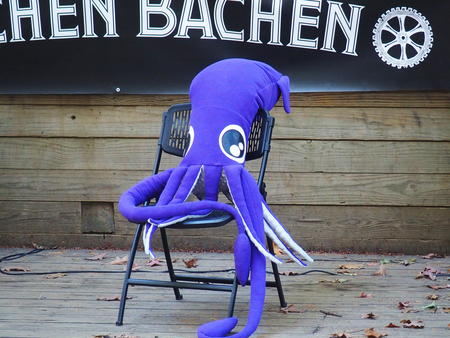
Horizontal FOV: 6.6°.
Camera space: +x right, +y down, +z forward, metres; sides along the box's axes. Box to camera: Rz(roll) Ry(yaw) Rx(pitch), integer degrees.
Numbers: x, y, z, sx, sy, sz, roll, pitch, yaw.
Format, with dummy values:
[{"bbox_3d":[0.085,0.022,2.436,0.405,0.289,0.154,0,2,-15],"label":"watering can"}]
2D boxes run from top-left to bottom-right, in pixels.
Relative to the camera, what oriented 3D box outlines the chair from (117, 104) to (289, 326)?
[{"bbox_3d":[-0.095,0.183,15.372,0.495,0.812,0.567,3,11,25],"label":"chair"}]

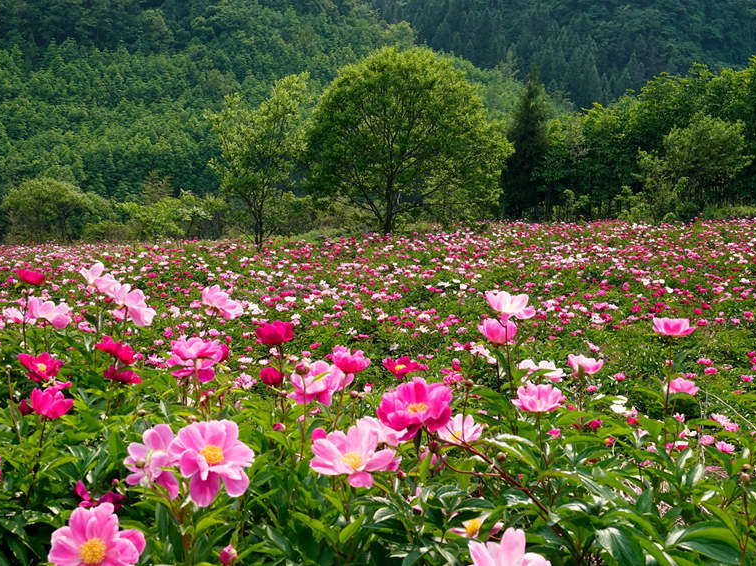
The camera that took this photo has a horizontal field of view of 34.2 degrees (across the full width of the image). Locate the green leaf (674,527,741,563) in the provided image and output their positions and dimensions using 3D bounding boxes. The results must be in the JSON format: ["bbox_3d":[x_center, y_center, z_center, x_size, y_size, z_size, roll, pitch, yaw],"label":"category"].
[{"bbox_3d":[0.524,0.417,1.950,0.110,0.055,0.060,0,2,0],"label":"green leaf"}]

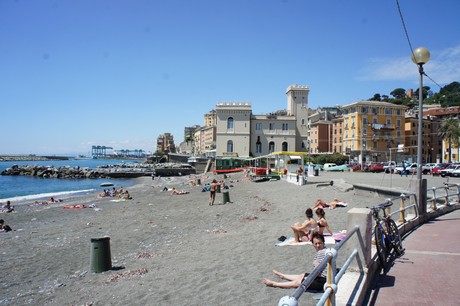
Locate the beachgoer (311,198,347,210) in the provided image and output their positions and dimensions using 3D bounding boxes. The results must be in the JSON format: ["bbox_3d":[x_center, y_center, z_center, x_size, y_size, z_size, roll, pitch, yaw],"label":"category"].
[{"bbox_3d":[3.900,1.960,13.500,1.550,0.420,0.550,0,-1,-26],"label":"beachgoer"}]

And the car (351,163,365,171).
[{"bbox_3d":[19.807,2.218,52.000,3.900,1.400,1.620,0,-1,-37],"label":"car"}]

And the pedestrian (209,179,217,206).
[{"bbox_3d":[-1.128,2.622,23.000,0.500,1.720,0.420,0,-1,14],"label":"pedestrian"}]

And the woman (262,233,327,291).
[{"bbox_3d":[1.020,1.600,5.400,1.080,0.860,0.520,0,-1,25],"label":"woman"}]

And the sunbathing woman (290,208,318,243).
[{"bbox_3d":[1.959,1.914,9.100,0.730,0.870,0.450,0,-1,9],"label":"sunbathing woman"}]

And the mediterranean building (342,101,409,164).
[{"bbox_3d":[44.300,-5.950,106.800,19.500,19.100,9.000,0,-1,-21],"label":"mediterranean building"}]

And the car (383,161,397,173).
[{"bbox_3d":[22.186,1.998,47.500,1.650,1.550,3.900,-1,-1,37],"label":"car"}]

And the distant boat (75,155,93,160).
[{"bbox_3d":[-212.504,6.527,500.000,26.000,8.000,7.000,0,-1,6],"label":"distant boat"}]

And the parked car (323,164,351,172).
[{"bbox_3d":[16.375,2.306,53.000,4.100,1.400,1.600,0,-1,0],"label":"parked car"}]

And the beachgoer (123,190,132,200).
[{"bbox_3d":[-9.008,3.681,30.000,0.850,0.800,0.500,0,-1,6],"label":"beachgoer"}]

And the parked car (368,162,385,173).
[{"bbox_3d":[21.223,2.090,49.000,3.900,1.420,1.650,0,-1,-37],"label":"parked car"}]

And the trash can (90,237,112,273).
[{"bbox_3d":[-3.323,2.616,8.900,0.540,0.790,0.540,0,-1,0],"label":"trash can"}]

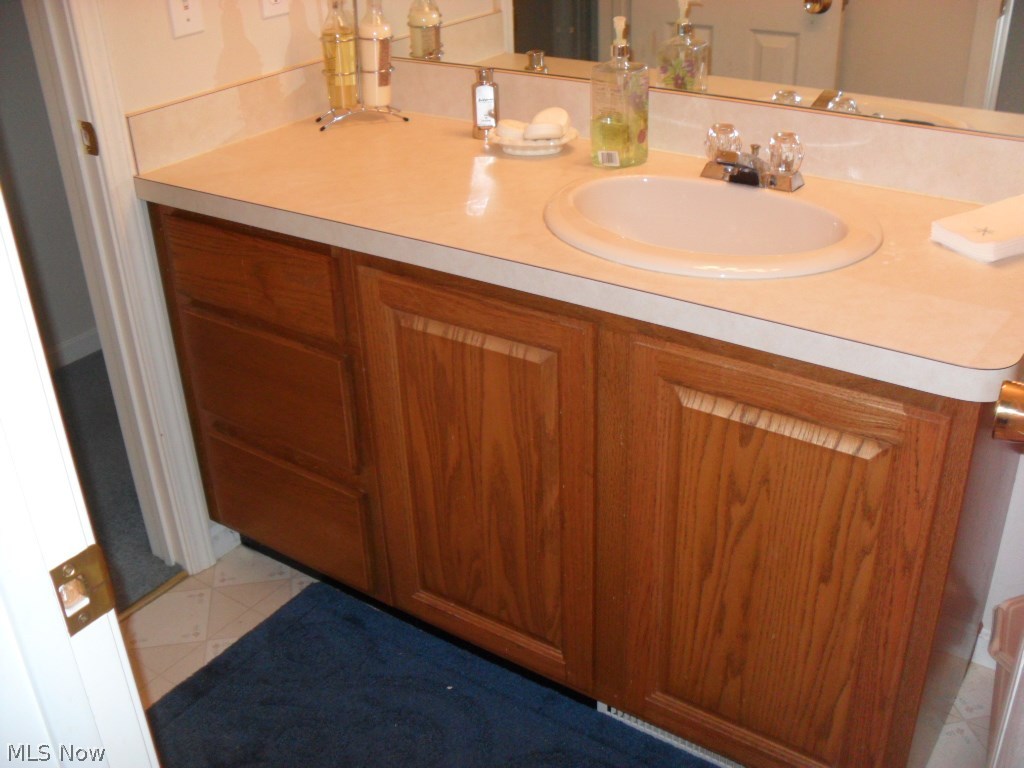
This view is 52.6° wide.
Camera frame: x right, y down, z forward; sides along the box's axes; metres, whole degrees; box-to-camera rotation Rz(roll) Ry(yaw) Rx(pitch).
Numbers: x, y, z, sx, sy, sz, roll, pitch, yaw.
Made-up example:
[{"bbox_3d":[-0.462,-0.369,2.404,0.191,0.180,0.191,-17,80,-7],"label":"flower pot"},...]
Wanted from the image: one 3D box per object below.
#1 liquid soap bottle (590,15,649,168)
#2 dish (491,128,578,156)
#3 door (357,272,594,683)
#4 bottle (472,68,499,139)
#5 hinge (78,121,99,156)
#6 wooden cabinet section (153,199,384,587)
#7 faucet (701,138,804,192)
[{"bbox_3d":[0.174,-0.470,1.672,0.065,0.230,0.063,17,34,30],"label":"liquid soap bottle"},{"bbox_3d":[0.042,-0.430,1.811,0.148,0.032,0.130,1,29,4],"label":"dish"},{"bbox_3d":[-0.049,0.157,1.621,0.412,0.660,0.020,17,34,30],"label":"door"},{"bbox_3d":[-0.047,-0.503,1.854,0.045,0.121,0.043,-1,29,1],"label":"bottle"},{"bbox_3d":[-0.687,-0.401,1.681,0.036,0.057,0.006,17,34,30],"label":"hinge"},{"bbox_3d":[-0.281,-0.074,2.019,0.474,0.690,0.530,17,34,30],"label":"wooden cabinet section"},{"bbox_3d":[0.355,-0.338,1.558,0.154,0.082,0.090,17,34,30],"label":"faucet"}]

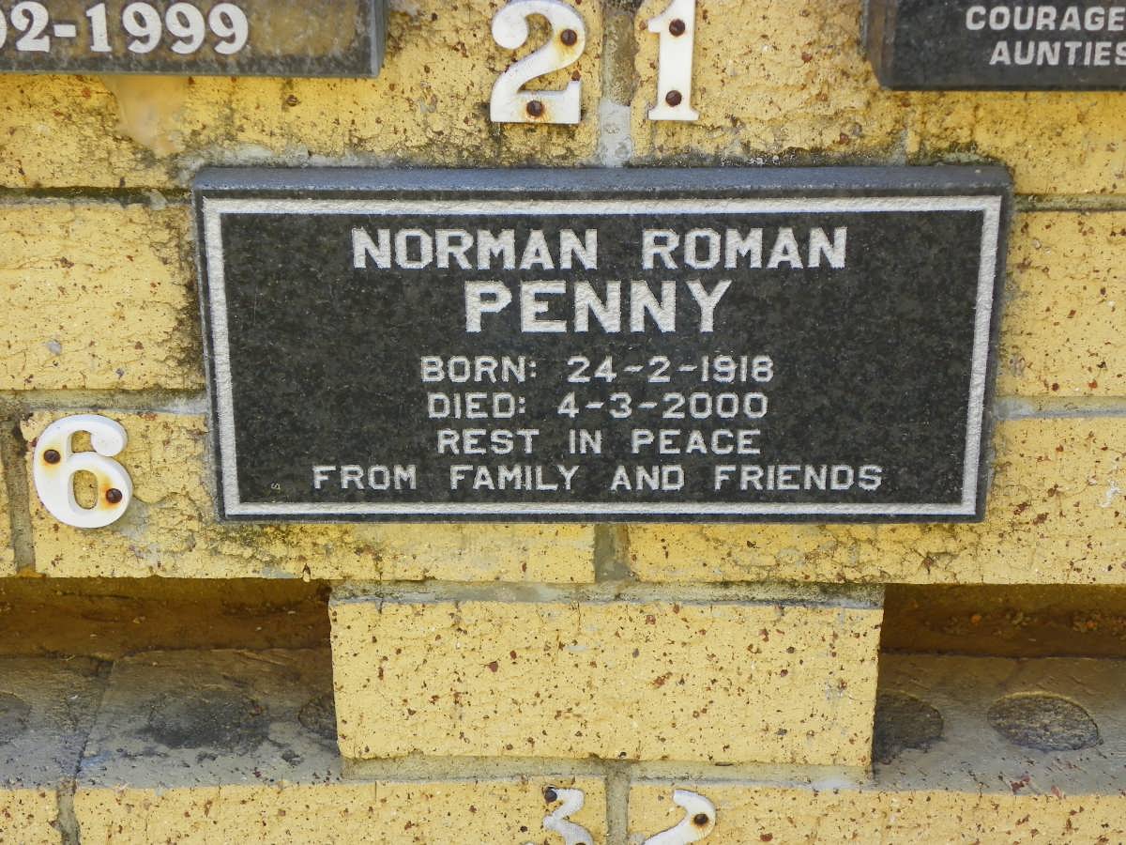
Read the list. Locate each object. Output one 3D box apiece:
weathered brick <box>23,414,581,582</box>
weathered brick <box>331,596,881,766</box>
[{"bbox_3d":[-0.101,0.008,0.990,0.231,0.076,0.110,0,24,2],"label":"weathered brick"},{"bbox_3d":[0.019,0.088,1.022,0.228,0.076,0.110,0,24,2],"label":"weathered brick"}]

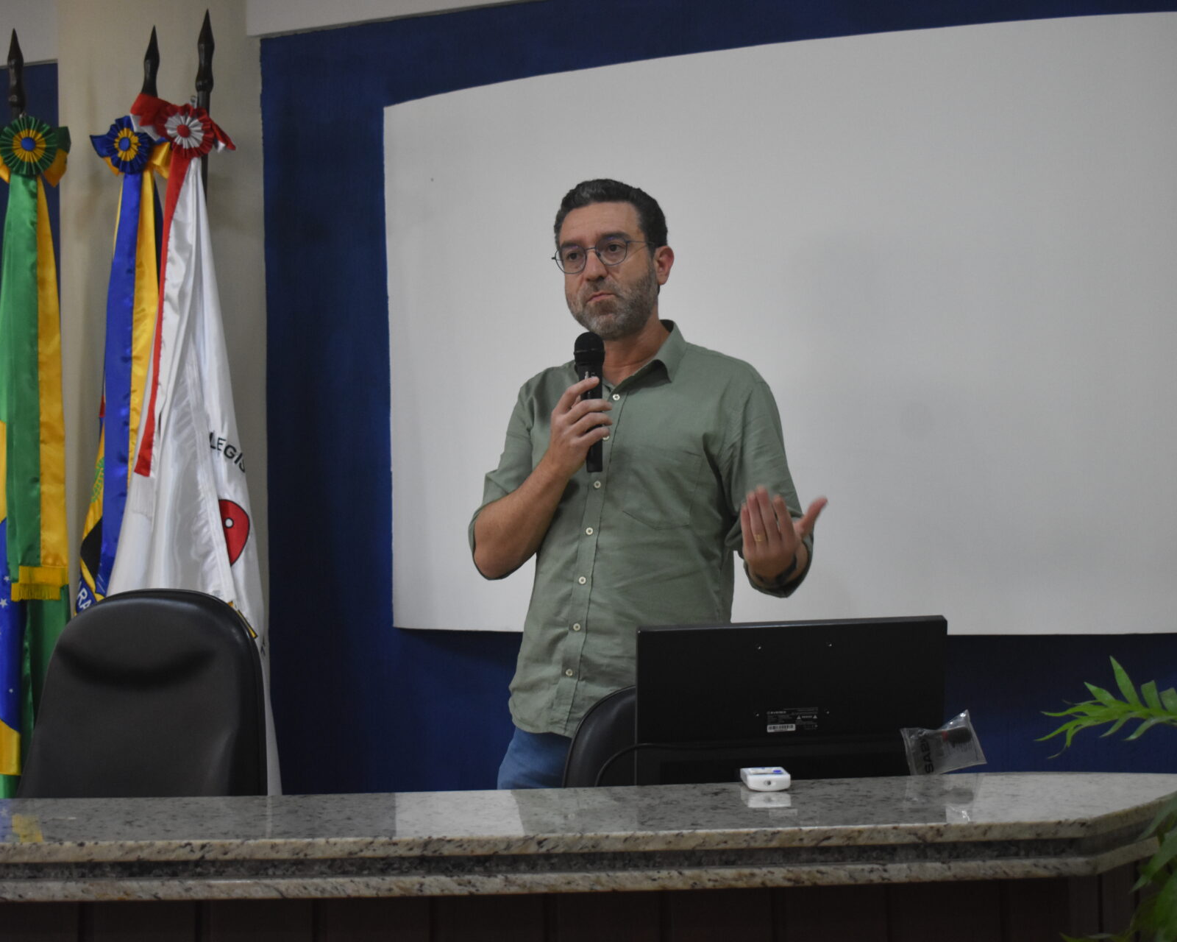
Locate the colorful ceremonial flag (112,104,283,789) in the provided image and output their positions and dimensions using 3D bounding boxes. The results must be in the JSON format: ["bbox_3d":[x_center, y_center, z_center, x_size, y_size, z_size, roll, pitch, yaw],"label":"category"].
[{"bbox_3d":[-0.775,0.017,5.170,0.350,1.500,0.260,-1,-1,15],"label":"colorful ceremonial flag"}]

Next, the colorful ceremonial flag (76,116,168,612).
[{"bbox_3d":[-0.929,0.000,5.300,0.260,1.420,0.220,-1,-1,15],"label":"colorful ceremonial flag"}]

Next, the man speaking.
[{"bbox_3d":[0.095,0.400,4.300,0.620,1.760,0.450,-2,-1,25],"label":"man speaking"}]

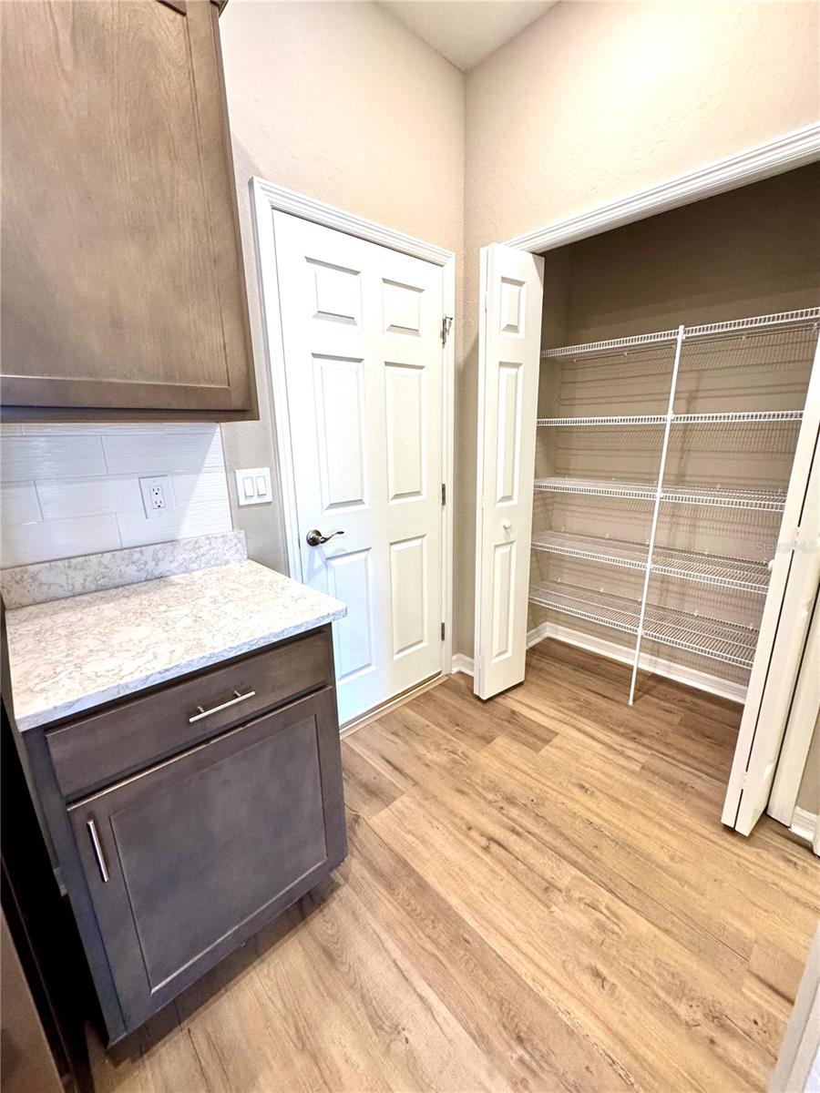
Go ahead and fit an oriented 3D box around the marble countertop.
[{"bbox_3d":[-0.613,0.172,1.155,0.649,0.029,0.634,-14,20,-41],"label":"marble countertop"}]

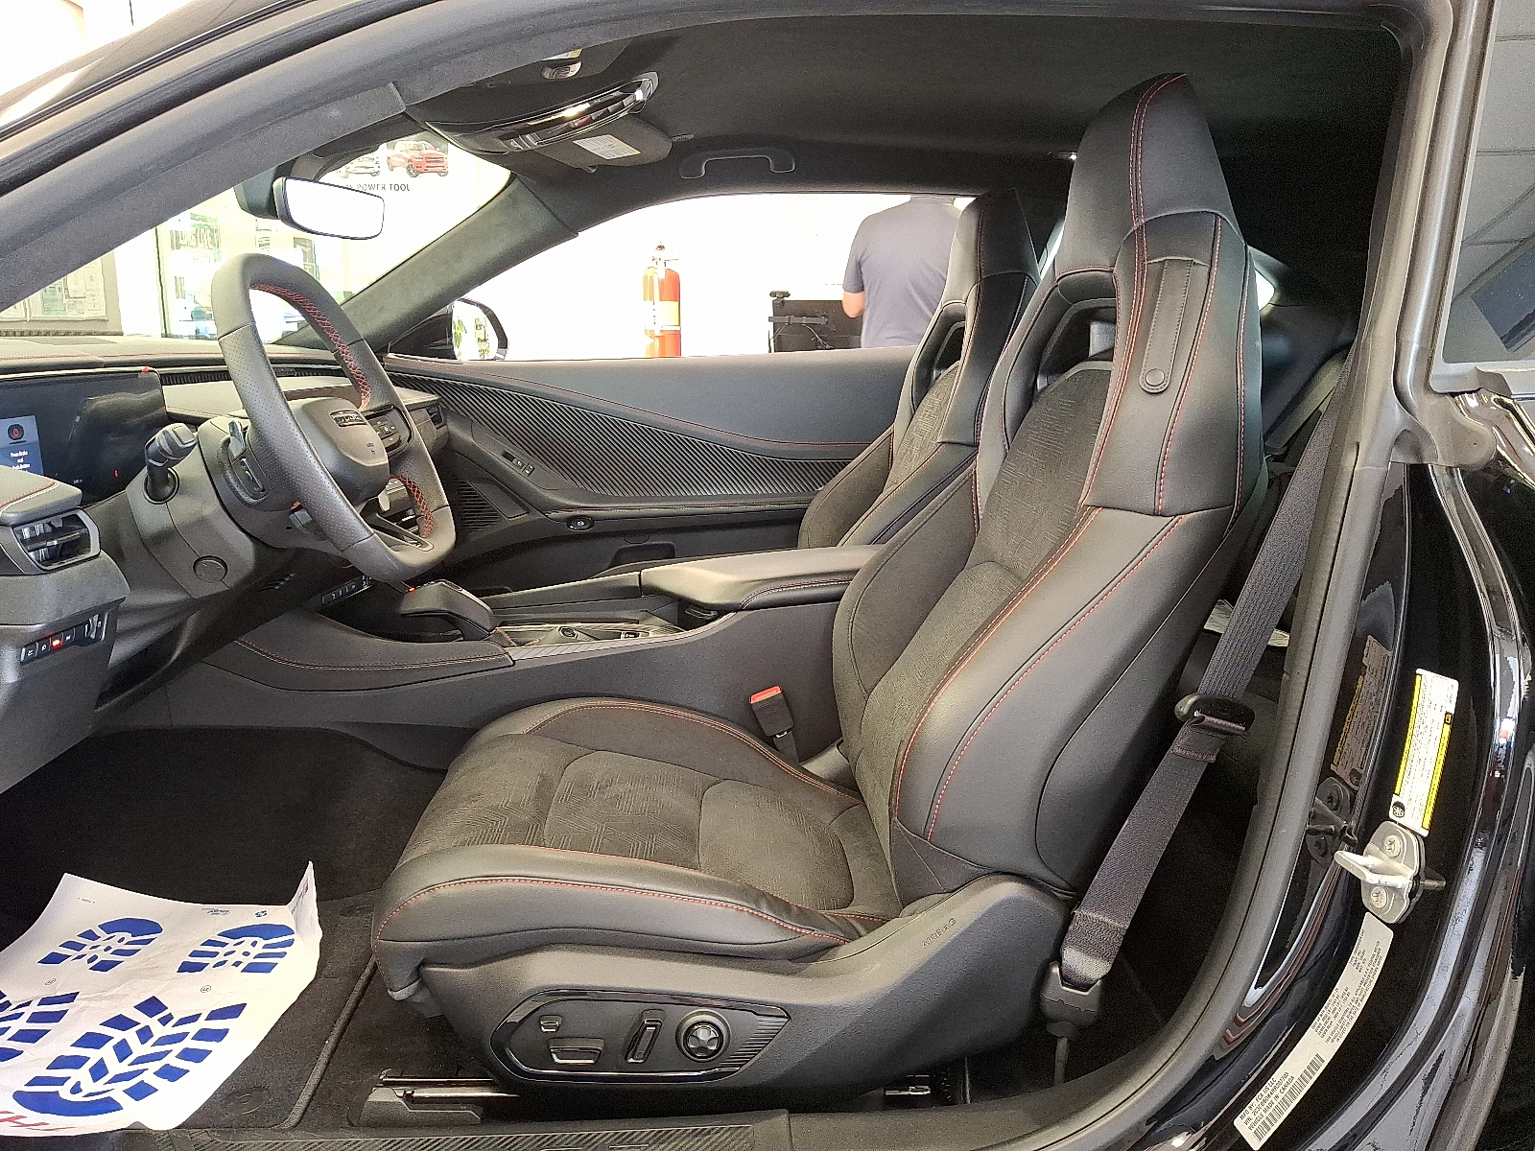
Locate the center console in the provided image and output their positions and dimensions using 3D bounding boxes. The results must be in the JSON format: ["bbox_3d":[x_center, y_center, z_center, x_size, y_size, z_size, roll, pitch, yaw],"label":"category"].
[{"bbox_3d":[-0.292,0.114,1.575,1.050,0.290,0.270,-1,11,-1],"label":"center console"}]

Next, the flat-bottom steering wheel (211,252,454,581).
[{"bbox_3d":[-0.438,-0.153,1.127,0.100,0.347,0.373,-24,11,3],"label":"flat-bottom steering wheel"}]

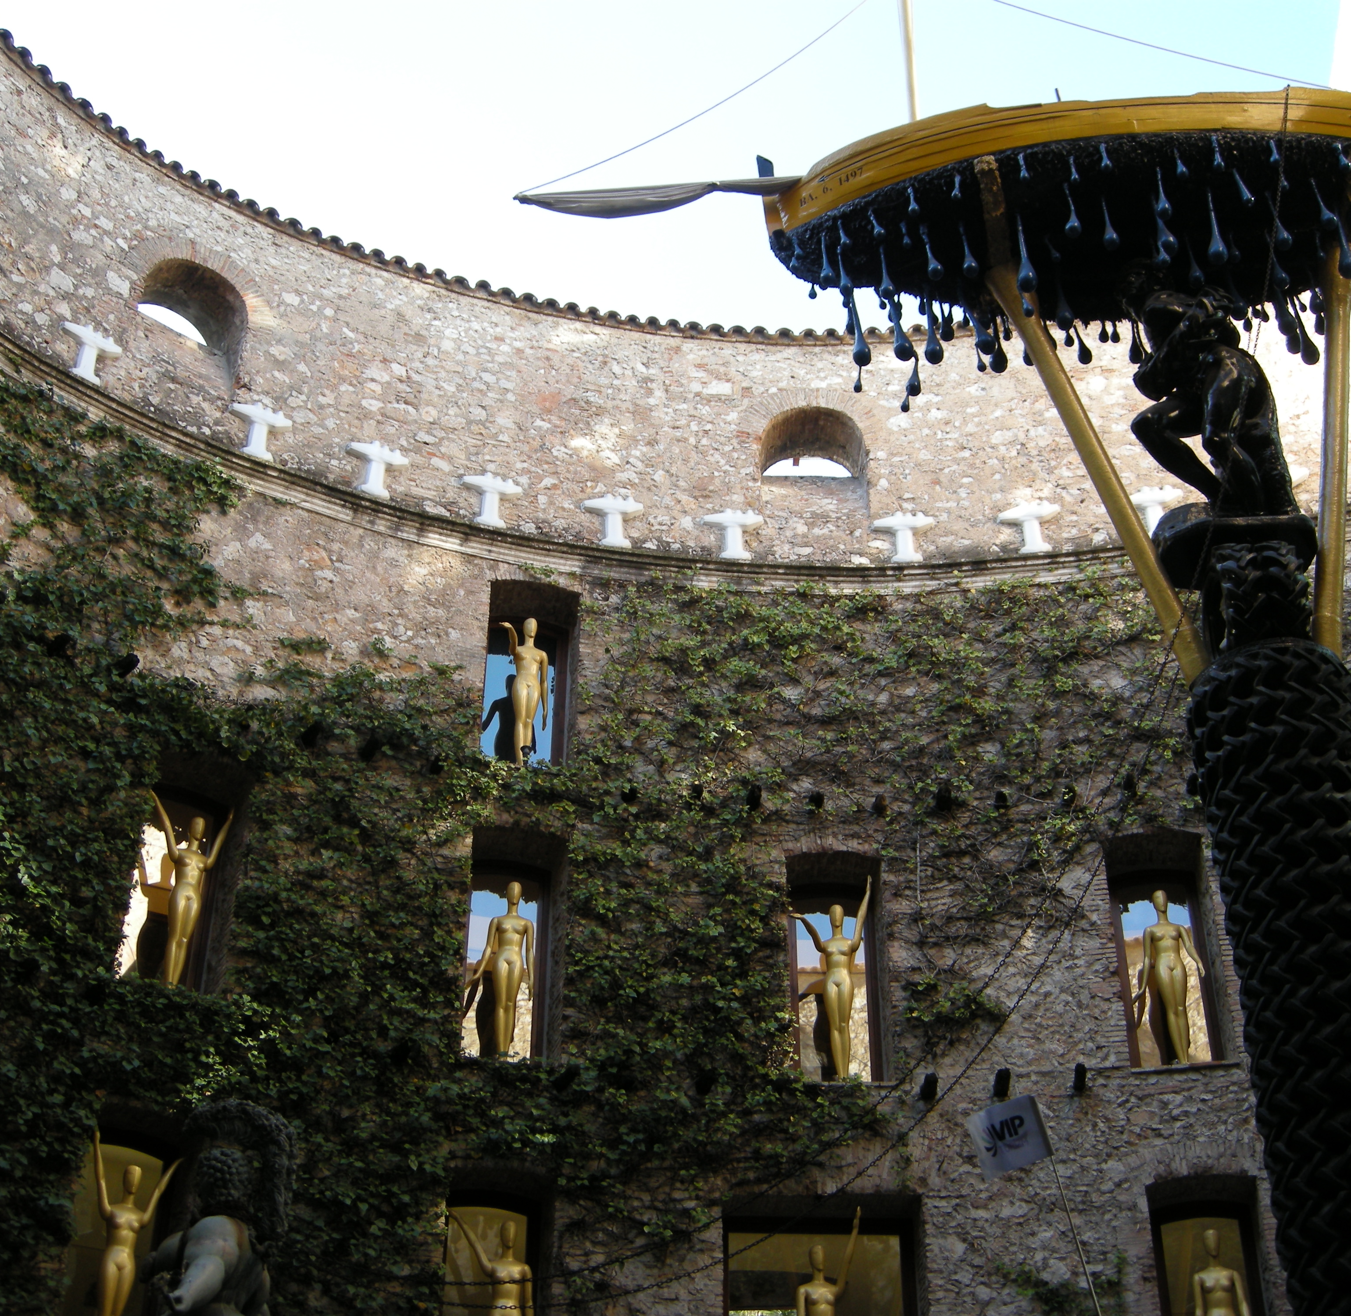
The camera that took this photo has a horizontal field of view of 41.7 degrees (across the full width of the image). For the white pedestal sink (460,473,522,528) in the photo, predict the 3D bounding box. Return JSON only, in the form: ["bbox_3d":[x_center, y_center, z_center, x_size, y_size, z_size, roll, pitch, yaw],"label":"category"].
[{"bbox_3d":[-2.029,-1.671,19.287,0.710,0.670,0.420,11,-29,-19],"label":"white pedestal sink"}]

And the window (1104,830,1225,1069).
[{"bbox_3d":[4.506,2.717,16.230,0.900,2.280,0.550,-5,-32,10],"label":"window"}]

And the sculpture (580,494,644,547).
[{"bbox_3d":[-0.641,-1.384,18.477,0.660,0.660,0.320,7,-32,-11],"label":"sculpture"}]

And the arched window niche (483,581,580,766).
[{"bbox_3d":[-1.494,0.307,17.483,0.890,2.060,0.600,10,-33,-14],"label":"arched window niche"}]

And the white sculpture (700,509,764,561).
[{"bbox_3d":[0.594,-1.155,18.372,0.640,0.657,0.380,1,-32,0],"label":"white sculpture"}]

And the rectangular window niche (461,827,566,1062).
[{"bbox_3d":[-1.449,2.710,15.989,0.890,2.180,0.600,10,-33,-14],"label":"rectangular window niche"}]

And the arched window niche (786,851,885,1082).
[{"bbox_3d":[1.492,2.964,16.628,0.880,2.270,0.550,1,-32,-1],"label":"arched window niche"}]

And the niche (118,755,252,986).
[{"bbox_3d":[-4.279,2.040,15.181,0.870,2.220,0.550,20,-37,-28],"label":"niche"}]

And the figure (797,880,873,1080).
[{"bbox_3d":[1.481,2.959,16.306,0.720,2.010,0.360,0,-32,1],"label":"figure"}]

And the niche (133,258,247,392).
[{"bbox_3d":[-5.024,-3.195,17.851,1.150,1.500,0.750,25,-39,-34],"label":"niche"}]

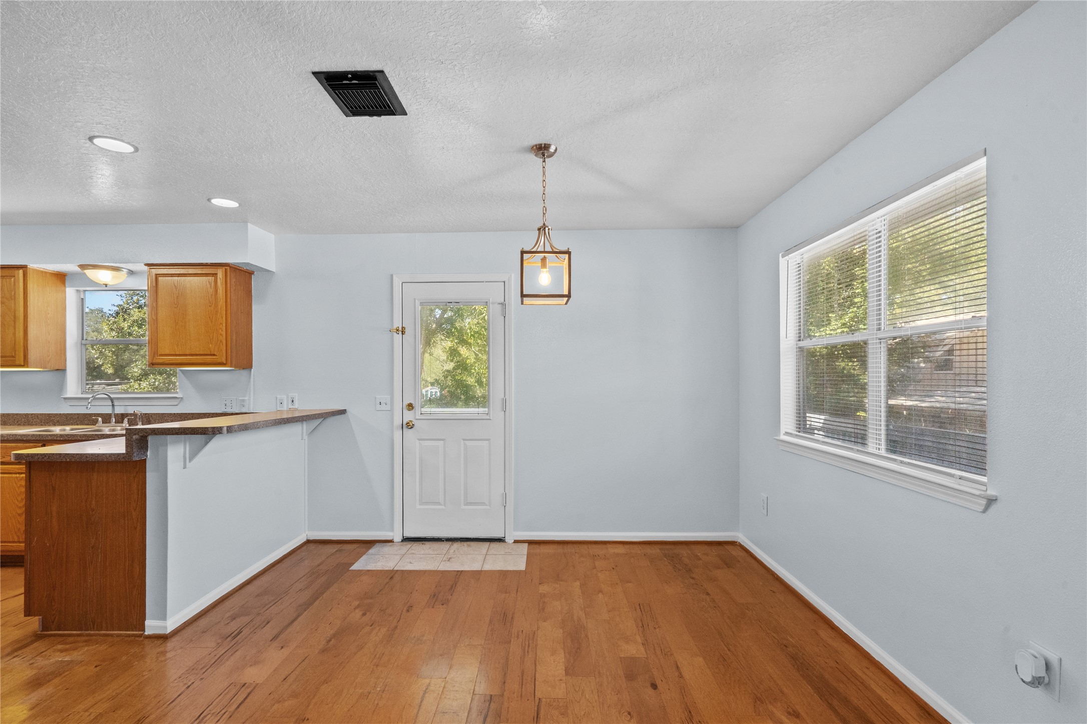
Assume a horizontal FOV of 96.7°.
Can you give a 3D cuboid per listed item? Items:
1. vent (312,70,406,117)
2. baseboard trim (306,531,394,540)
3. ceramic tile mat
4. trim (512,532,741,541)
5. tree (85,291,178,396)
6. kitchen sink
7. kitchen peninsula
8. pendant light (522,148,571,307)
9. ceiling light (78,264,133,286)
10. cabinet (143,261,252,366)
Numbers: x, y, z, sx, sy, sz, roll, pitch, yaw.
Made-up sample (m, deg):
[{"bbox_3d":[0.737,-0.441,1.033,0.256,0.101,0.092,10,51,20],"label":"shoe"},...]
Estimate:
[{"bbox_3d":[-0.711,-1.058,1.907,0.267,0.018,0.308,0,-1,1],"label":"vent"},{"bbox_3d":[-1.528,1.374,3.794,0.701,0.070,0.016,0,-1,1],"label":"baseboard trim"},{"bbox_3d":[-0.716,1.413,3.527,1.195,0.012,0.500,0,-1,1],"label":"ceramic tile mat"},{"bbox_3d":[0.654,1.359,3.756,1.774,0.068,0.016,0,-1,1],"label":"trim"},{"bbox_3d":[-7.927,-0.252,10.048,3.600,4.200,3.400,0,-1,1],"label":"tree"},{"bbox_3d":[-3.320,0.583,3.514,0.810,0.185,0.530,0,-1,1],"label":"kitchen sink"},{"bbox_3d":[-2.154,0.890,3.147,1.150,1.059,1.350,0,-1,1],"label":"kitchen peninsula"},{"bbox_3d":[0.007,-0.680,2.404,0.238,0.761,0.238,0,-1,-1],"label":"pendant light"},{"bbox_3d":[-3.358,-0.646,3.703,0.300,0.140,0.300,0,-1,1],"label":"ceiling light"},{"bbox_3d":[-2.618,-0.330,3.706,0.610,0.762,0.295,0,-1,1],"label":"cabinet"}]

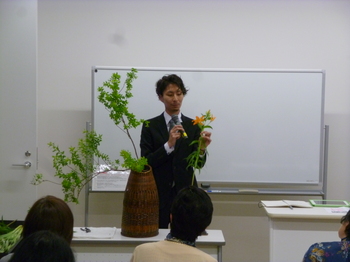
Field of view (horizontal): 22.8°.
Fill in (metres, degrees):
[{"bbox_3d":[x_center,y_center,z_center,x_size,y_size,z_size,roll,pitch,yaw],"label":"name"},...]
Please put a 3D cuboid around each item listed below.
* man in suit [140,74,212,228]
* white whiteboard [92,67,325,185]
[{"bbox_3d":[0.000,0.475,6.010,0.510,1.740,0.450,1,3,-4],"label":"man in suit"},{"bbox_3d":[0.264,-0.038,6.800,1.810,0.905,0.050,1,3,0],"label":"white whiteboard"}]

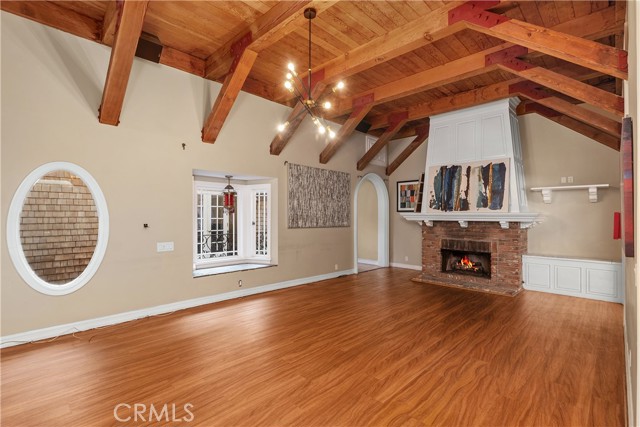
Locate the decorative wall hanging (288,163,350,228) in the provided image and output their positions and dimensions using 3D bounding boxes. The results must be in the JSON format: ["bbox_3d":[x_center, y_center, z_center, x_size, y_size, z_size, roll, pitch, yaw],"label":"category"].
[{"bbox_3d":[0.068,-0.306,6.119,0.035,1.189,1.782,0,-1,45],"label":"decorative wall hanging"}]

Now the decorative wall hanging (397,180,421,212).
[{"bbox_3d":[2.222,-0.411,7.443,0.732,0.771,0.035,0,-1,45],"label":"decorative wall hanging"}]

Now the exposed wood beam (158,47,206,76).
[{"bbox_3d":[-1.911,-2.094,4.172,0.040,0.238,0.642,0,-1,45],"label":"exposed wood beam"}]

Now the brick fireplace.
[{"bbox_3d":[2.919,0.761,5.962,1.825,1.208,1.182,0,-1,45],"label":"brick fireplace"}]

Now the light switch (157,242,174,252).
[{"bbox_3d":[-2.033,0.444,3.997,0.012,0.119,0.207,0,-1,45],"label":"light switch"}]

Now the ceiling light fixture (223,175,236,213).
[{"bbox_3d":[-1.505,-0.331,5.036,0.200,0.604,0.200,0,-1,45],"label":"ceiling light fixture"}]

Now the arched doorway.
[{"bbox_3d":[1.230,0.204,7.447,0.218,2.348,1.478,0,-1,45],"label":"arched doorway"}]

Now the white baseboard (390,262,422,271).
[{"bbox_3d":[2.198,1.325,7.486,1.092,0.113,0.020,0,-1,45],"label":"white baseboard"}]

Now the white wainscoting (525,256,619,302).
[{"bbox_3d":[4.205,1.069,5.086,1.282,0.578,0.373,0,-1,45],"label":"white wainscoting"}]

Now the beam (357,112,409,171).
[{"bbox_3d":[1.377,-1.505,6.605,0.161,0.199,1.542,1,-39,-45],"label":"beam"}]

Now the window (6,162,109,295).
[{"bbox_3d":[-2.769,0.164,3.260,0.080,1.426,0.839,0,-1,45],"label":"window"}]

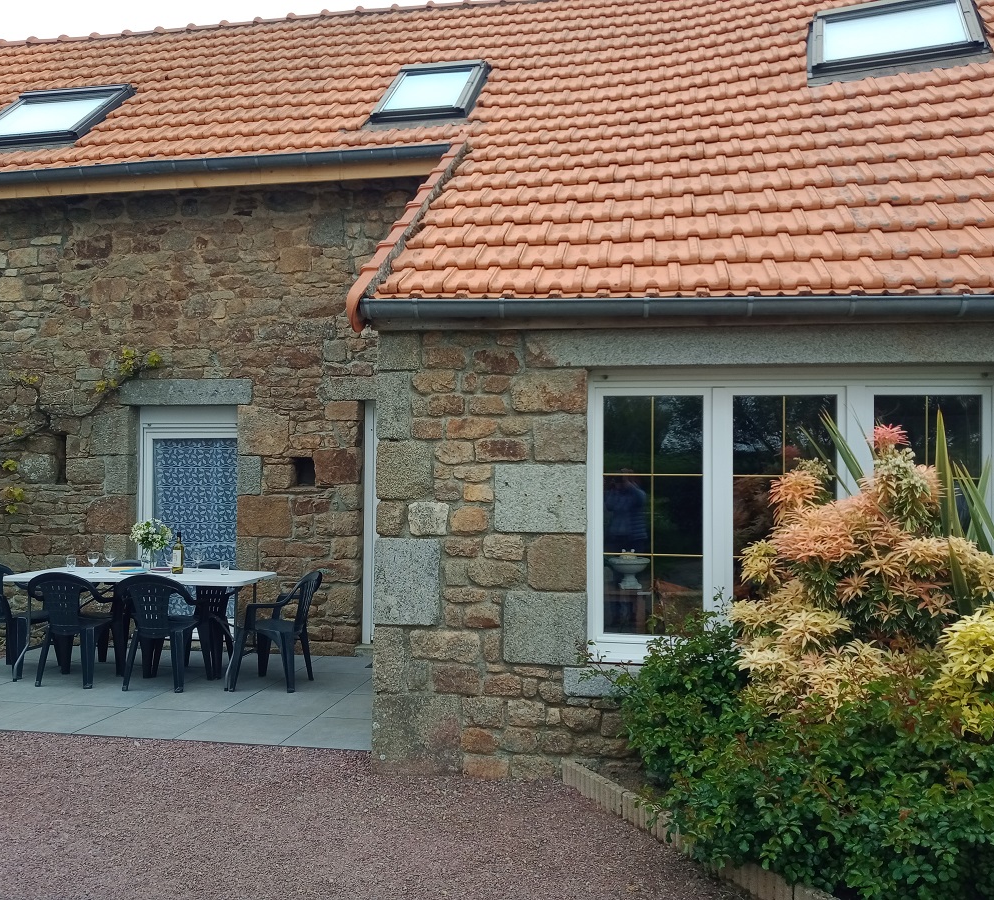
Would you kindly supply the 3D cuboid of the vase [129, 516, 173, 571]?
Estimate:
[{"bbox_3d":[-2.608,0.714,7.064,0.290,0.375,0.280,0,-2,9],"label":"vase"}]

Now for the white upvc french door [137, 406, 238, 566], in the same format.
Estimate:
[{"bbox_3d":[-2.599,0.631,8.064,1.000,2.030,0.090,0,-2,8],"label":"white upvc french door"}]

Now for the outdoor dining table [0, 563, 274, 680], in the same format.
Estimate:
[{"bbox_3d":[-2.552,1.273,6.795,1.790,0.735,0.745,0,-2,9],"label":"outdoor dining table"}]

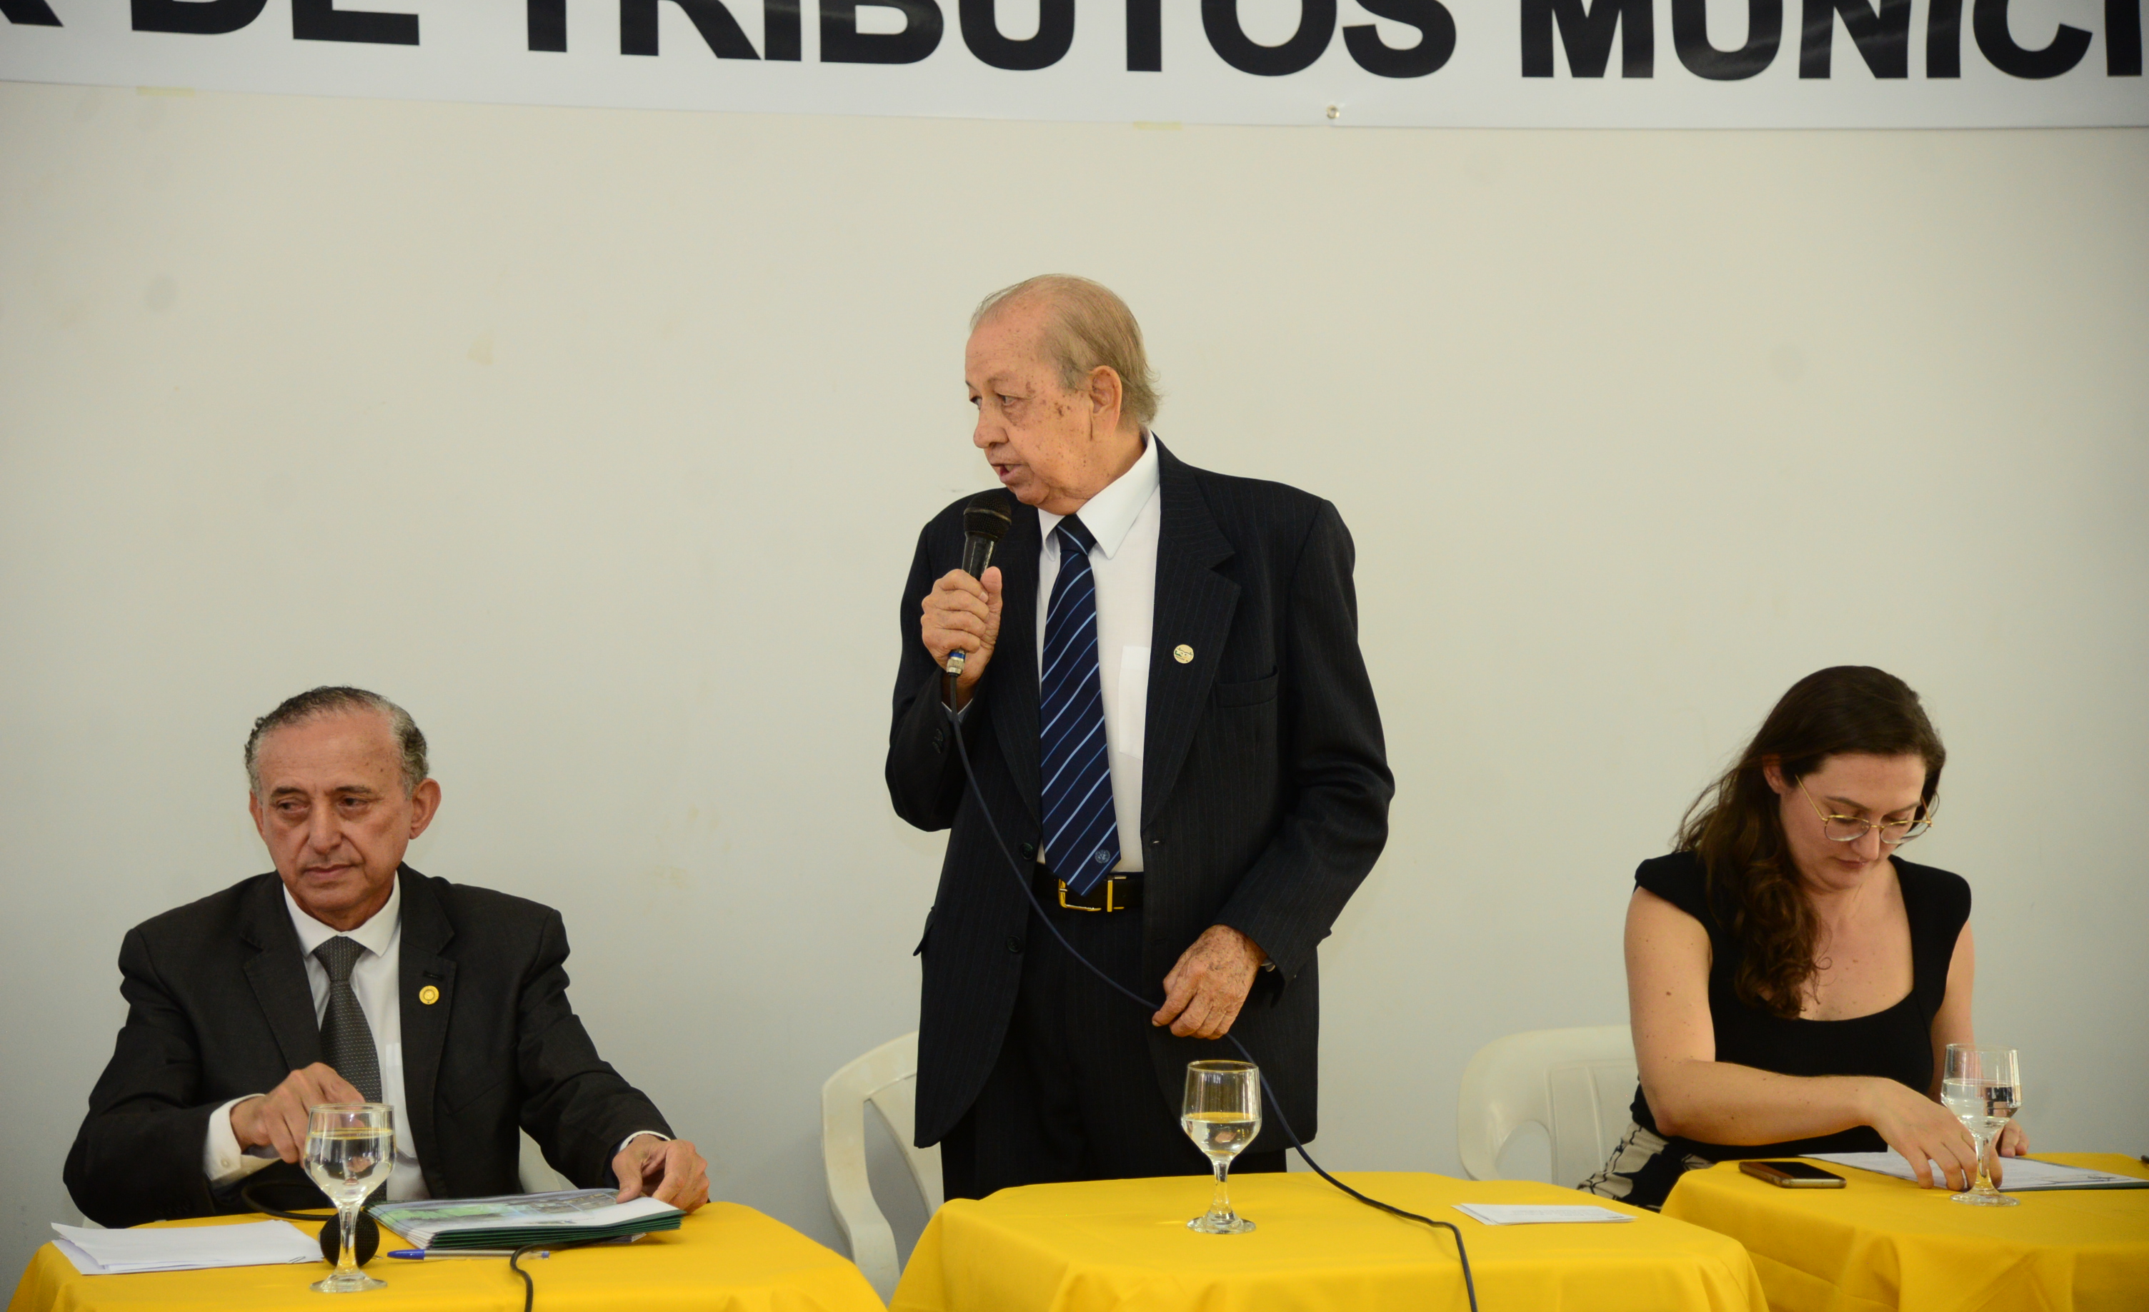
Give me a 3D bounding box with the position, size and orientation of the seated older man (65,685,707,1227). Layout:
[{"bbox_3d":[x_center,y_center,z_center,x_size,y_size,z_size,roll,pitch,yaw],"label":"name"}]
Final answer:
[{"bbox_3d":[-0.665,0.657,4.430,0.640,1.250,0.780,0,0,-10],"label":"seated older man"}]

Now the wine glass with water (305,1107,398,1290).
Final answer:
[{"bbox_3d":[-0.648,0.484,4.020,0.081,0.163,0.081,0,0,0],"label":"wine glass with water"}]

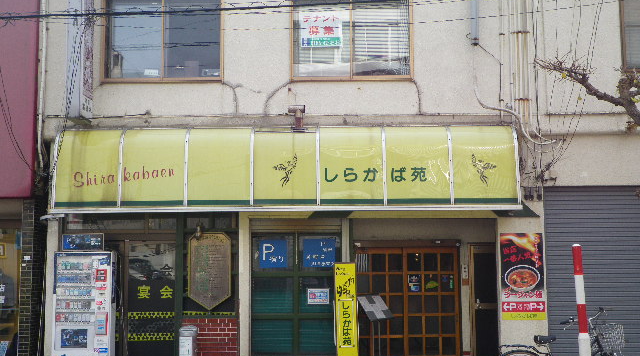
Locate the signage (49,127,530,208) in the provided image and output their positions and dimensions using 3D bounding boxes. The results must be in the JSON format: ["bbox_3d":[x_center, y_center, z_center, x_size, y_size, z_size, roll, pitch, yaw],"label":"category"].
[{"bbox_3d":[-0.476,-0.144,12.091,6.511,1.258,0.520,0,-6,1],"label":"signage"}]

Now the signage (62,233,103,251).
[{"bbox_3d":[-3.341,0.911,12.075,0.592,0.243,0.100,0,-6,1],"label":"signage"}]

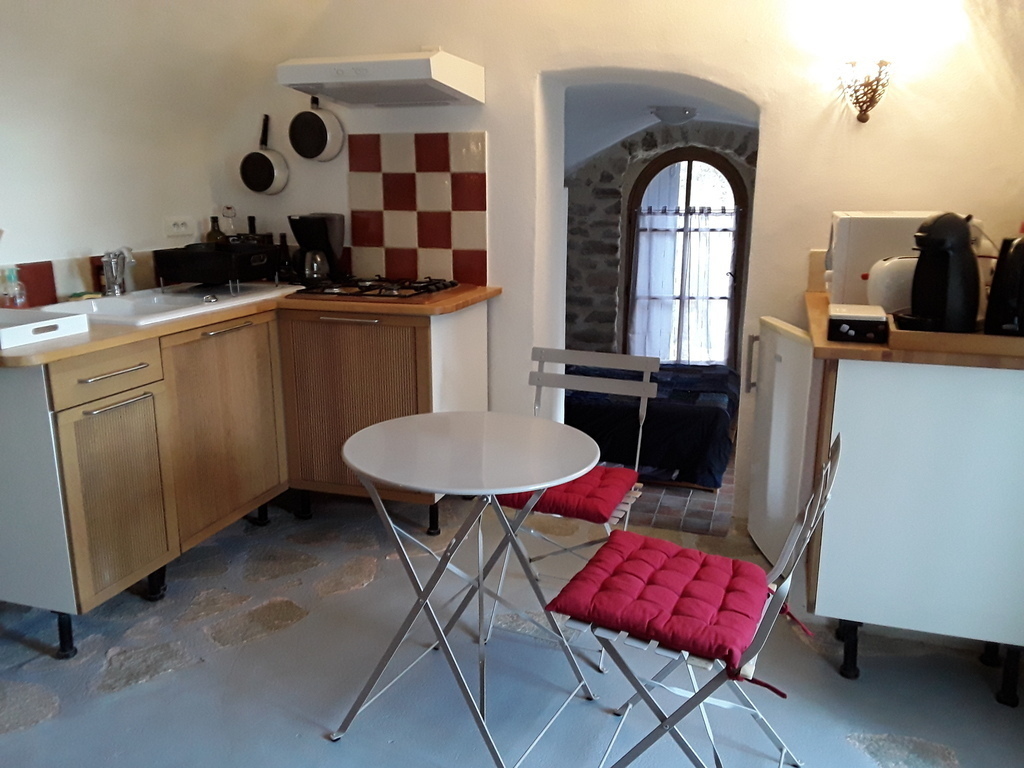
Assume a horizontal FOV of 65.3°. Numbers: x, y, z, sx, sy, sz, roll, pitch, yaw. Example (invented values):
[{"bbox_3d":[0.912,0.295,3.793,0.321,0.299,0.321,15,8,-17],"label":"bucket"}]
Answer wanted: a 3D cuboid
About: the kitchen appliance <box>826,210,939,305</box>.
[{"bbox_3d":[1.337,-0.438,2.809,0.433,0.310,0.473,4,13,15],"label":"kitchen appliance"}]

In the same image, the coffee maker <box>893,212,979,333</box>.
[{"bbox_3d":[1.125,-0.288,2.120,0.225,0.310,0.160,1,13,6],"label":"coffee maker"}]

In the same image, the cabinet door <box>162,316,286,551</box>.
[{"bbox_3d":[-0.960,0.131,2.720,0.022,0.687,0.600,4,14,17],"label":"cabinet door"}]

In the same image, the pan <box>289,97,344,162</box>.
[{"bbox_3d":[-0.810,-1.113,3.304,0.215,0.373,0.100,4,13,17],"label":"pan"}]

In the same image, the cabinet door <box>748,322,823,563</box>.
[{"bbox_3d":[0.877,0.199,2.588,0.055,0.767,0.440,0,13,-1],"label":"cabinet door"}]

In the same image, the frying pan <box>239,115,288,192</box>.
[{"bbox_3d":[-1.063,-0.981,3.416,0.191,0.335,0.095,4,13,17],"label":"frying pan"}]

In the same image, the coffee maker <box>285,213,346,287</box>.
[{"bbox_3d":[-0.840,-0.569,3.407,0.246,0.305,0.187,-3,13,-16],"label":"coffee maker"}]

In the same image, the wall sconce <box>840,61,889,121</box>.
[{"bbox_3d":[1.200,-0.993,2.712,0.157,0.200,0.110,4,14,19],"label":"wall sconce"}]

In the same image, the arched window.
[{"bbox_3d":[0.972,-0.685,4.503,0.662,1.243,0.090,1,13,5],"label":"arched window"}]

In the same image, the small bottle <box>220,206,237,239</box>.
[{"bbox_3d":[-1.239,-0.609,3.492,0.084,0.330,0.084,4,13,15],"label":"small bottle"}]

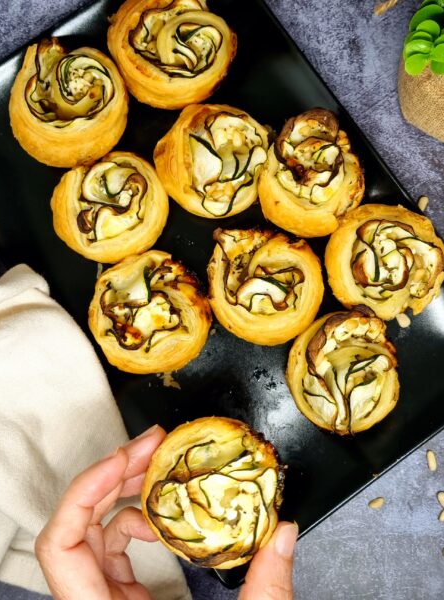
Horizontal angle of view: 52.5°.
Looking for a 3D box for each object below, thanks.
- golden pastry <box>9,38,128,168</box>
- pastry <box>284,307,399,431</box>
[{"bbox_3d":[-0.092,-0.118,0.277,0.069,0.041,0.075,0,82,0],"label":"golden pastry"},{"bbox_3d":[0.066,0.039,0.255,0.062,0.041,0.067,0,82,0],"label":"pastry"}]

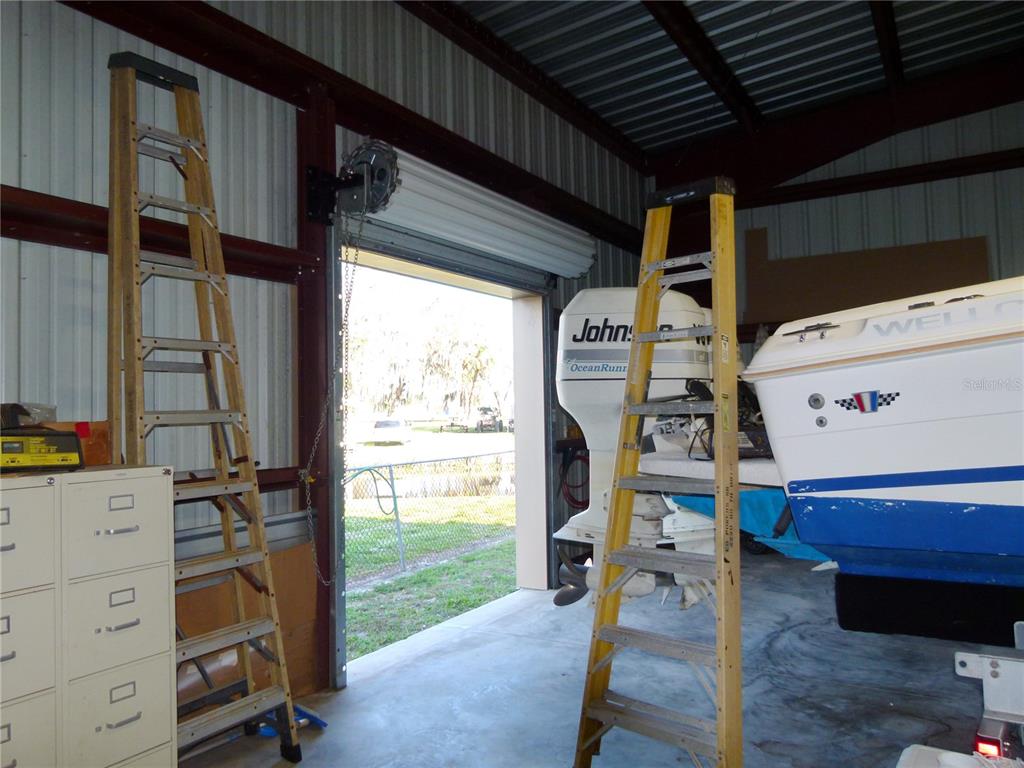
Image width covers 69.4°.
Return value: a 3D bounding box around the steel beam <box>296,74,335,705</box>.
[{"bbox_3d":[-1.079,0.031,4.096,0.200,3.270,0.130,-2,-2,30],"label":"steel beam"}]

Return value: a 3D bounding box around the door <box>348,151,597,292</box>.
[{"bbox_3d":[-0.135,-1.024,5.103,0.410,0.550,2.530,-2,-2,30],"label":"door"}]

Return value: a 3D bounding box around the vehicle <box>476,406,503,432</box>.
[{"bbox_3d":[-1.804,2.871,59.300,1.880,2.000,3.300,-1,-2,6],"label":"vehicle"}]

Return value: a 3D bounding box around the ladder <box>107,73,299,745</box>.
[{"bbox_3d":[-1.337,0.126,3.092,0.530,3.020,0.760,-2,-2,33],"label":"ladder"}]

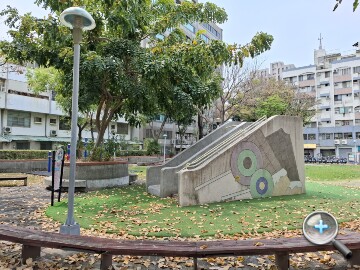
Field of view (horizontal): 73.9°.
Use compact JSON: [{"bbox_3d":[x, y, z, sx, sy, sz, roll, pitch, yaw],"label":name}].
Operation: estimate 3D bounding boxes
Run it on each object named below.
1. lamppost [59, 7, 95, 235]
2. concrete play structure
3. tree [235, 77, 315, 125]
[{"bbox_3d":[-1.916,-0.307,4.356,0.620,4.220,0.620,0,-4,0],"label":"lamppost"},{"bbox_3d":[1.844,0.738,9.020,5.530,2.810,2.450,2,-5,-29],"label":"concrete play structure"},{"bbox_3d":[9.582,-1.171,24.147,8.200,8.800,7.800,0,-4,0],"label":"tree"}]

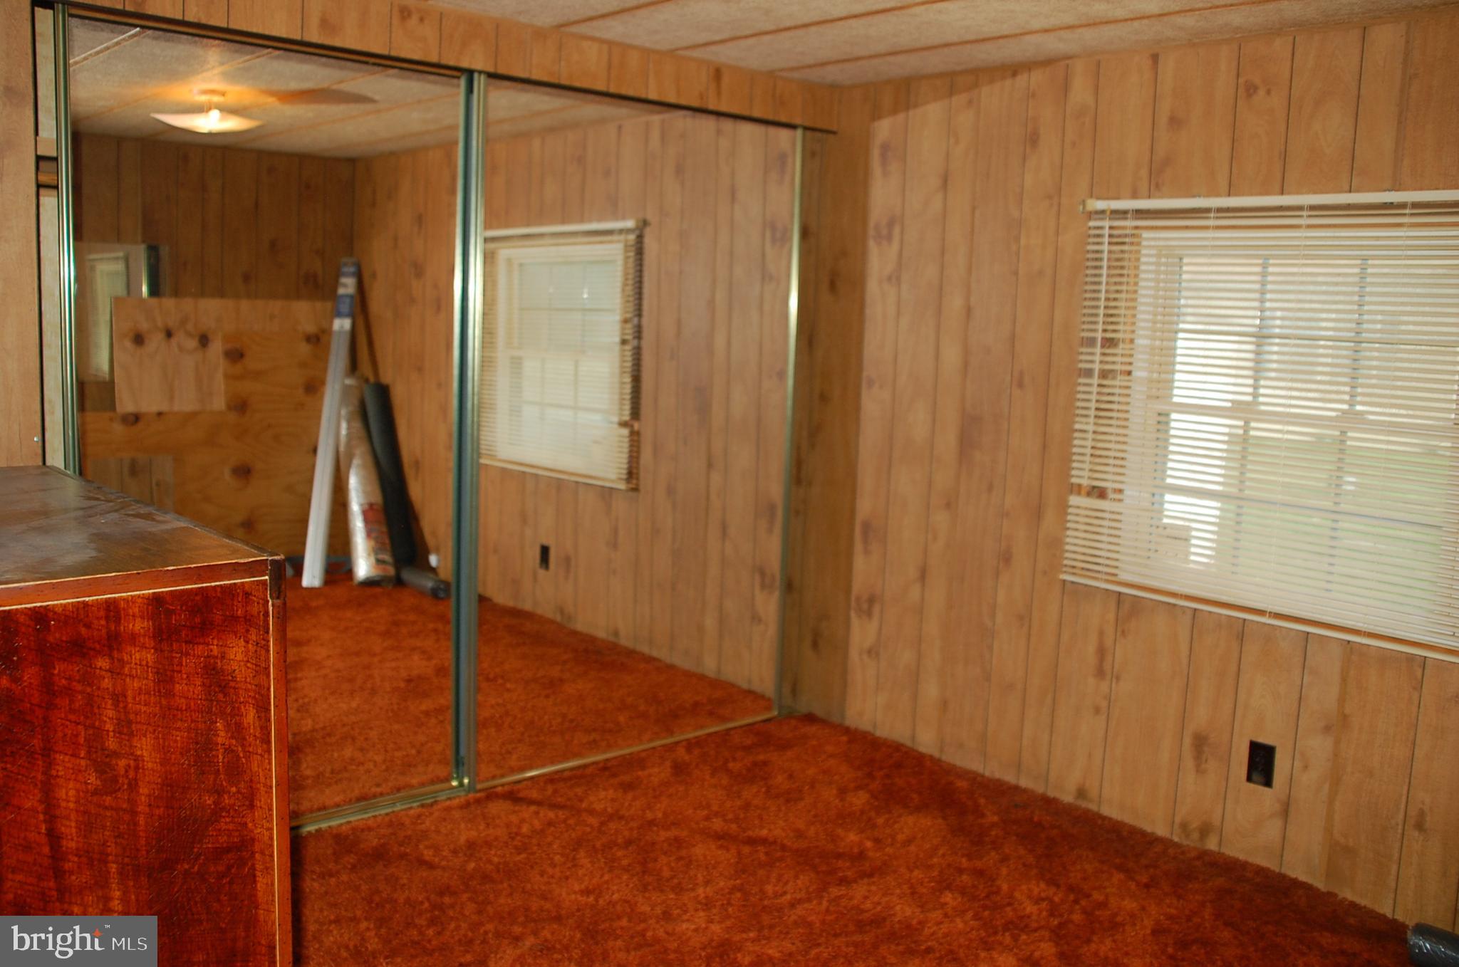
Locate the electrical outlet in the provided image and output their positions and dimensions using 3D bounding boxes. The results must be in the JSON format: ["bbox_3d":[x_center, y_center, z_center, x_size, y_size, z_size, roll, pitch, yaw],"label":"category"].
[{"bbox_3d":[1.395,0.737,3.286,0.010,0.115,0.070,-5,11,-42],"label":"electrical outlet"}]

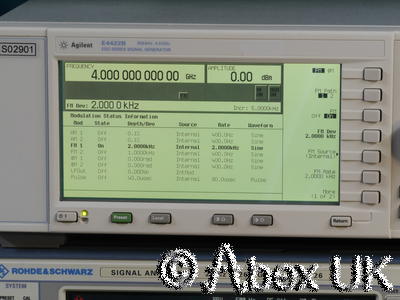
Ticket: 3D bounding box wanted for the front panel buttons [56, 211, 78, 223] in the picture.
[{"bbox_3d":[-0.085,0.043,1.357,0.013,0.007,0.004,1,10,4],"label":"front panel buttons"}]

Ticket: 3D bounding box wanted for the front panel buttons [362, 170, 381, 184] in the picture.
[{"bbox_3d":[0.109,0.018,1.356,0.012,0.008,0.004,1,10,5],"label":"front panel buttons"}]

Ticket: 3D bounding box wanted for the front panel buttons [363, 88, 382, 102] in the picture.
[{"bbox_3d":[0.108,-0.034,1.328,0.011,0.008,0.004,1,10,4],"label":"front panel buttons"}]

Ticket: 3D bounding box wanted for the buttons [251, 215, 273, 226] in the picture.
[{"bbox_3d":[0.040,0.045,1.347,0.013,0.007,0.004,1,10,4],"label":"buttons"}]

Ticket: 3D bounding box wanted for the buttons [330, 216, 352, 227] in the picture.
[{"bbox_3d":[0.089,0.045,1.343,0.013,0.007,0.004,1,10,4],"label":"buttons"}]

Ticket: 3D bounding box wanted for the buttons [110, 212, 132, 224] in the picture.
[{"bbox_3d":[-0.050,0.043,1.354,0.013,0.007,0.004,1,10,4],"label":"buttons"}]

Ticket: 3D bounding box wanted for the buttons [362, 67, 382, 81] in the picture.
[{"bbox_3d":[0.110,-0.048,1.345,0.012,0.008,0.004,1,10,5],"label":"buttons"}]

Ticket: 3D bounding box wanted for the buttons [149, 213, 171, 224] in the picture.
[{"bbox_3d":[-0.025,0.045,1.372,0.013,0.007,0.004,1,10,5],"label":"buttons"}]

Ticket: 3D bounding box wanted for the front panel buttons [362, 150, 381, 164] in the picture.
[{"bbox_3d":[0.108,0.005,1.335,0.011,0.008,0.004,1,10,4],"label":"front panel buttons"}]

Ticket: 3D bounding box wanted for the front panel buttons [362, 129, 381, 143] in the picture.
[{"bbox_3d":[0.109,-0.009,1.351,0.012,0.008,0.004,1,10,5],"label":"front panel buttons"}]

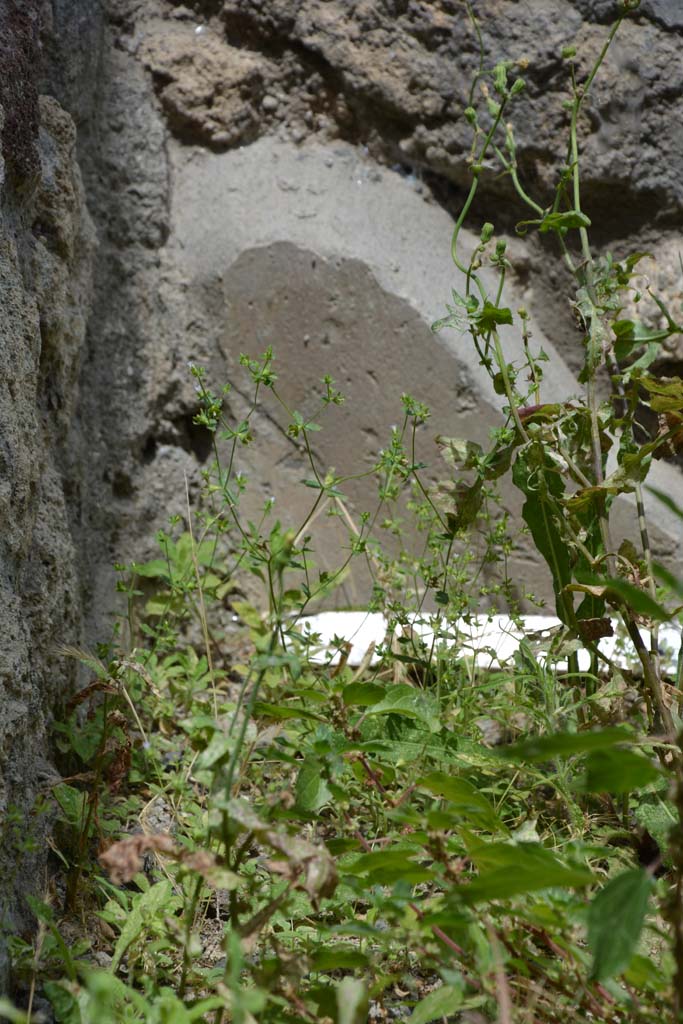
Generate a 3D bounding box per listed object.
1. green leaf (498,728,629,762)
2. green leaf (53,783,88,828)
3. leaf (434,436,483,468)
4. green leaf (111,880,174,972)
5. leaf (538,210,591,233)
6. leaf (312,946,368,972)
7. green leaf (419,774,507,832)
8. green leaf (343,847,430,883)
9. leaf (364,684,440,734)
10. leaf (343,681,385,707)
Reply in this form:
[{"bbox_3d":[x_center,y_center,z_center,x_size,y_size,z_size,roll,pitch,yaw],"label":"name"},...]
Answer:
[{"bbox_3d":[0.093,0.097,1.860,0.060,0.009,0.022,-6,13,-19],"label":"green leaf"},{"bbox_3d":[-0.122,0.132,2.015,0.014,0.024,0.007,-17,-26,-18],"label":"green leaf"},{"bbox_3d":[0.057,-0.029,2.185,0.025,0.017,0.012,4,-33,-23],"label":"leaf"},{"bbox_3d":[-0.087,0.181,1.952,0.013,0.009,0.050,22,58,17],"label":"green leaf"},{"bbox_3d":[0.110,-0.143,2.192,0.030,0.010,0.018,-4,17,-30],"label":"leaf"},{"bbox_3d":[0.000,0.189,1.885,0.026,0.008,0.018,-3,15,23],"label":"leaf"},{"bbox_3d":[0.054,0.130,1.992,0.048,0.009,0.022,31,46,18],"label":"green leaf"},{"bbox_3d":[0.020,0.154,1.942,0.041,0.009,0.020,-4,24,-22],"label":"green leaf"},{"bbox_3d":[0.029,0.092,2.103,0.038,0.012,0.024,2,29,23],"label":"leaf"},{"bbox_3d":[0.010,0.085,2.085,0.022,0.008,0.018,-4,33,27],"label":"leaf"}]

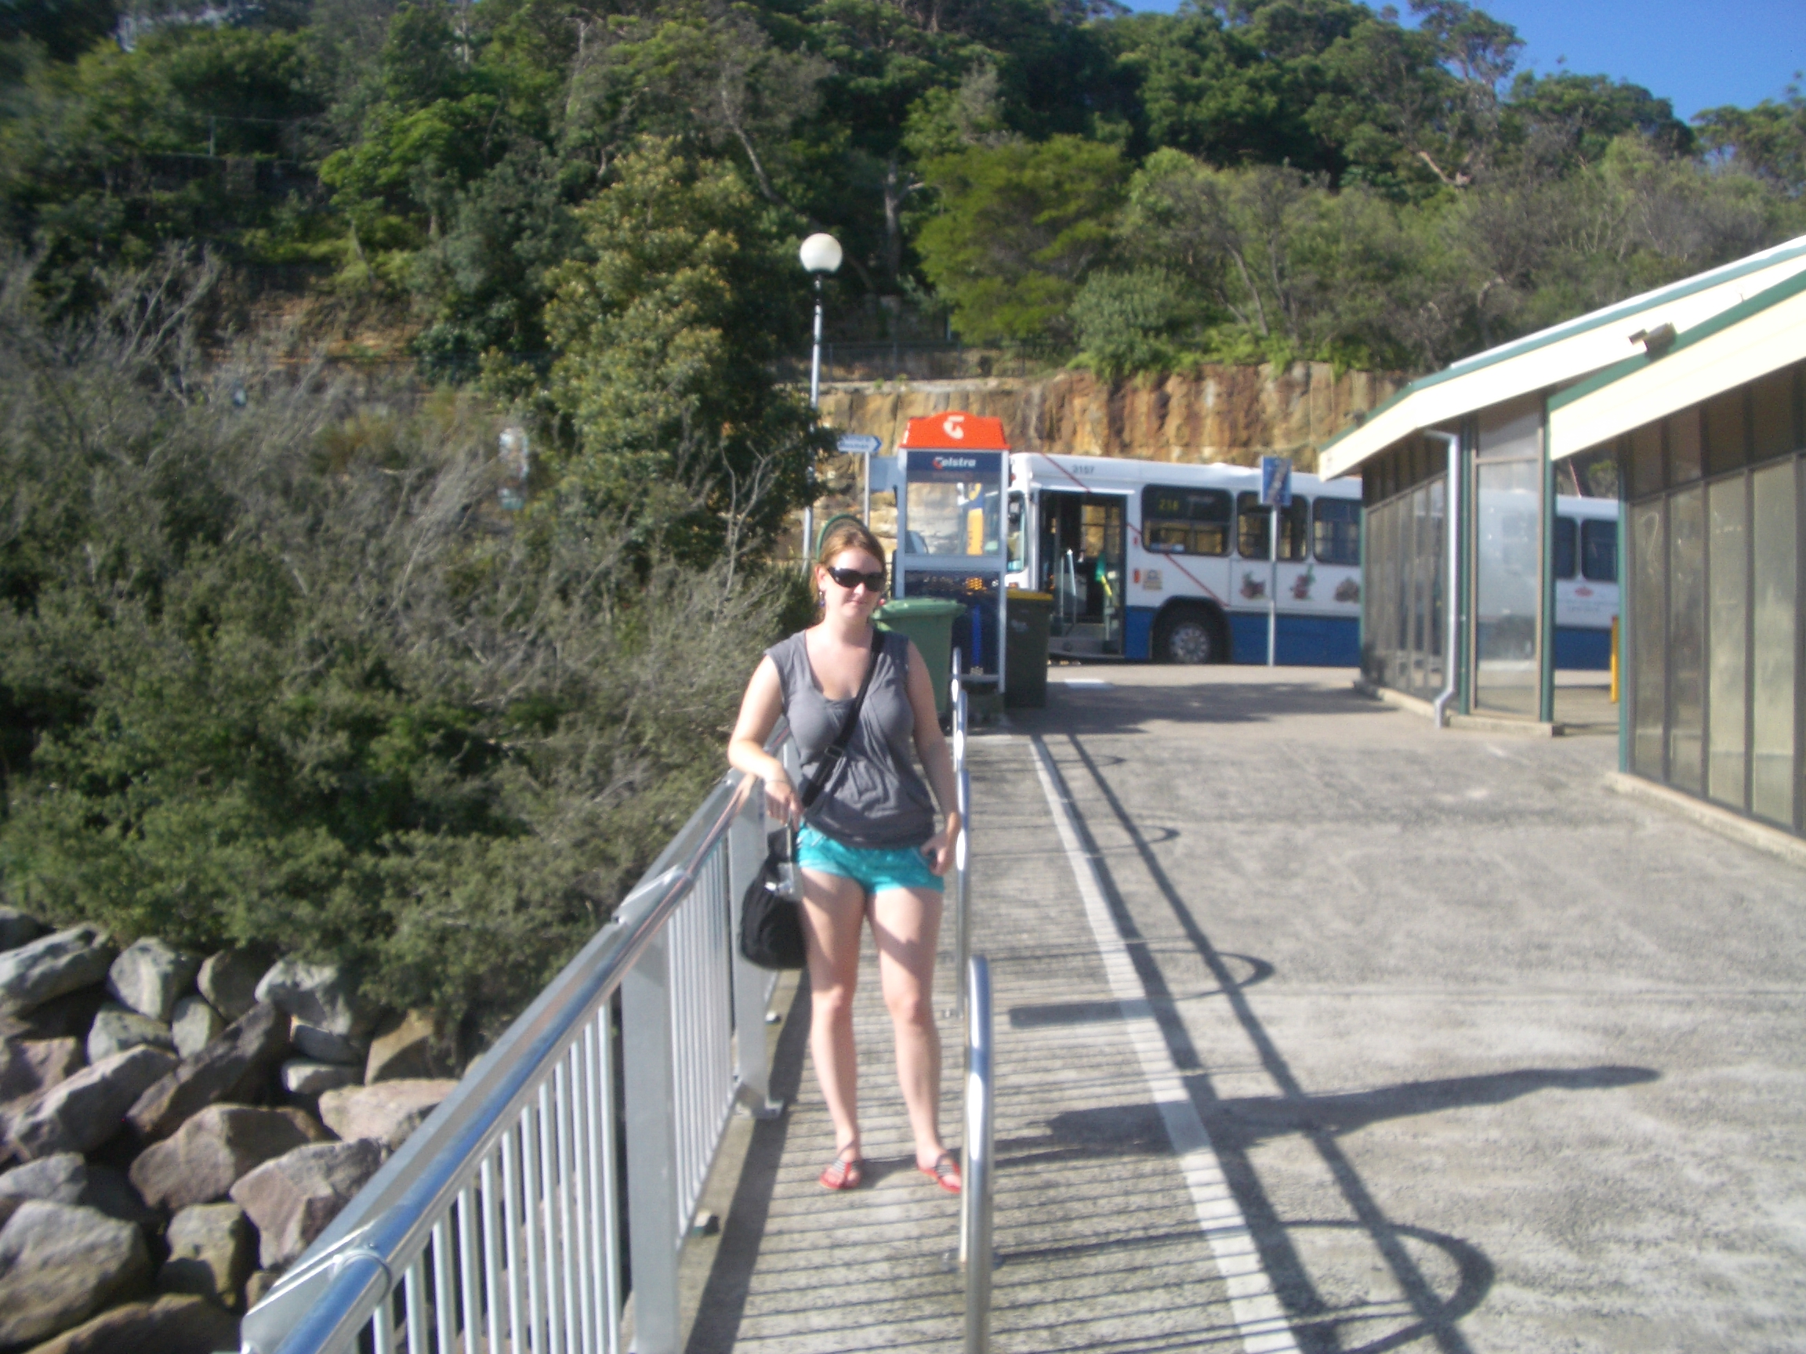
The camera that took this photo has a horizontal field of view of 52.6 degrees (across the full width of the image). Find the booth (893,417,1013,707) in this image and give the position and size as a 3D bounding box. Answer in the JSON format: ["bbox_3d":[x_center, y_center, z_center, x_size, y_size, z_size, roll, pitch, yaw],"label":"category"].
[{"bbox_3d":[0.433,-1.103,16.500,1.020,2.520,1.000,0,4,-2],"label":"booth"}]

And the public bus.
[{"bbox_3d":[6.851,-1.548,28.638,12.000,3.050,2.500,1,4,-19],"label":"public bus"}]

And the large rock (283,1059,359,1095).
[{"bbox_3d":[-3.283,2.264,10.300,0.460,0.250,0.380,1,2,-11],"label":"large rock"}]

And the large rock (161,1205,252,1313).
[{"bbox_3d":[-3.432,2.855,9.000,0.460,0.480,0.450,-1,5,-14],"label":"large rock"}]

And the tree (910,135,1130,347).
[{"bbox_3d":[3.187,-12.112,50.000,5.700,5.600,5.200,0,4,0],"label":"tree"}]

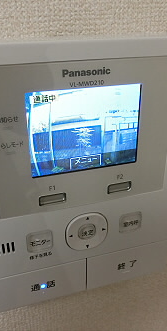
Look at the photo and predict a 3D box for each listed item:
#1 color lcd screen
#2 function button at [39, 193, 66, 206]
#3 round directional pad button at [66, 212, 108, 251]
[{"bbox_3d":[0.001,-0.022,0.201,0.072,0.054,0.004,-8,26,-15],"label":"color lcd screen"},{"bbox_3d":[-0.021,0.023,0.214,0.018,0.008,0.003,-8,26,-15],"label":"function button"},{"bbox_3d":[0.003,0.049,0.233,0.033,0.034,0.004,-8,26,-15],"label":"round directional pad button"}]

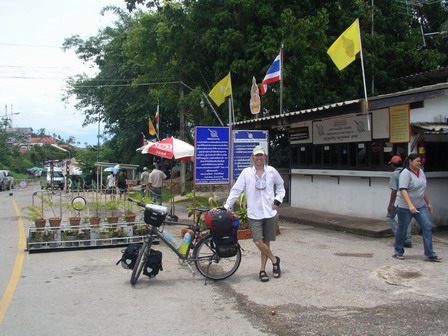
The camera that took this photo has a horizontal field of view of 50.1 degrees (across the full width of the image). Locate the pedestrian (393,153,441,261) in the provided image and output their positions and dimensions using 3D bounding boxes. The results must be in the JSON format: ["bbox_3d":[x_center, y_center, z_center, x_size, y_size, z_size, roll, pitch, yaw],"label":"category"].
[{"bbox_3d":[3.030,0.615,7.500,0.600,1.670,0.500,0,0,28],"label":"pedestrian"}]

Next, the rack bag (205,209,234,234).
[{"bbox_3d":[-0.065,0.745,6.660,0.350,0.340,0.420,0,0,-14],"label":"rack bag"}]

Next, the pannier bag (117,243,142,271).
[{"bbox_3d":[-1.192,1.149,6.150,0.165,0.290,0.250,20,19,3],"label":"pannier bag"}]

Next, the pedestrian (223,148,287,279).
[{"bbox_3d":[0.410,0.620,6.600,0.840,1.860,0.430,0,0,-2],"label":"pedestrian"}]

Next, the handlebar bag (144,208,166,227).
[{"bbox_3d":[-0.855,0.608,6.000,0.260,0.205,0.170,20,19,3],"label":"handlebar bag"}]

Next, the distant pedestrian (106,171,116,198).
[{"bbox_3d":[-5.920,0.900,25.200,0.500,1.600,0.360,0,1,-6],"label":"distant pedestrian"}]

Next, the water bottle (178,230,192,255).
[{"bbox_3d":[-0.502,0.987,6.330,0.092,0.315,0.092,18,2,-18],"label":"water bottle"}]

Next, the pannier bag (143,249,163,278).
[{"bbox_3d":[-0.956,1.290,6.430,0.200,0.330,0.250,10,0,-3],"label":"pannier bag"}]

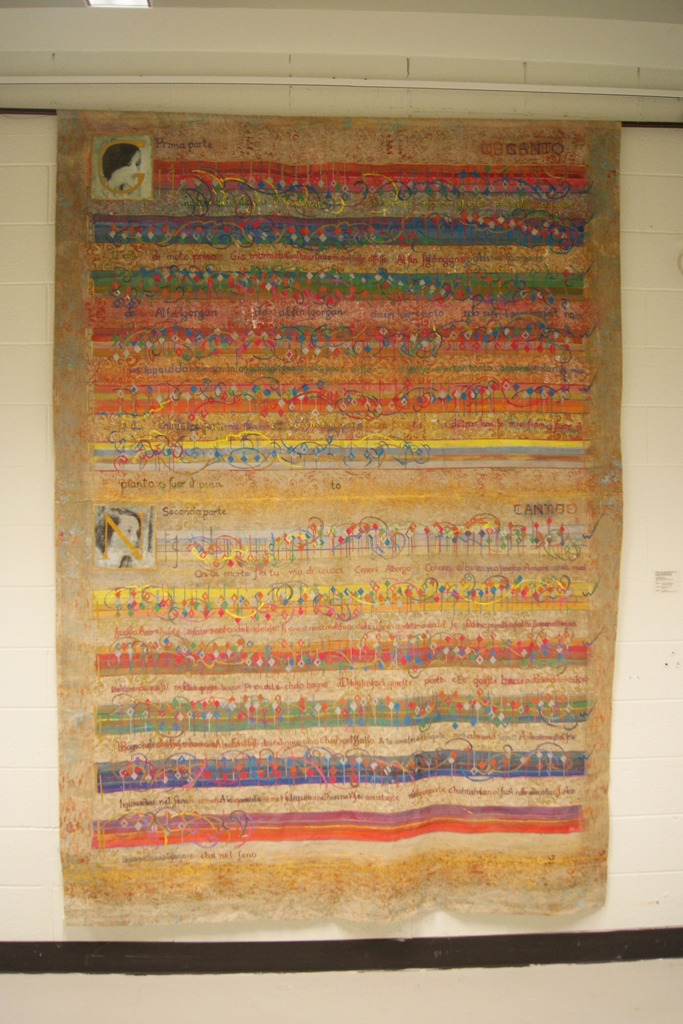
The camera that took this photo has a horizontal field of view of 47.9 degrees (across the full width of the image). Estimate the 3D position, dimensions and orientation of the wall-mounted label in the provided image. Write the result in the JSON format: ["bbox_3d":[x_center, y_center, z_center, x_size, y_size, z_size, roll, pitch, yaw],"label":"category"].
[{"bbox_3d":[1.124,0.242,2.650,0.093,0.079,0.005,0,0,-2],"label":"wall-mounted label"}]

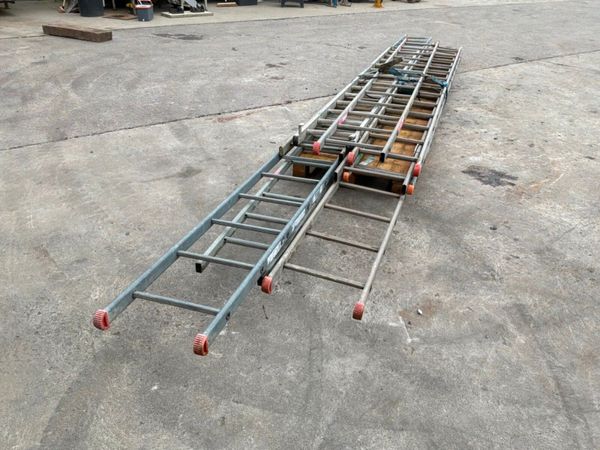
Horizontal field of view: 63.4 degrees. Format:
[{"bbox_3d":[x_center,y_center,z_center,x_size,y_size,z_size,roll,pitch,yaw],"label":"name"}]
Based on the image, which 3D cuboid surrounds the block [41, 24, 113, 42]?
[{"bbox_3d":[-4.155,-3.576,9.043,1.780,0.150,0.280,19,34,30],"label":"block"}]

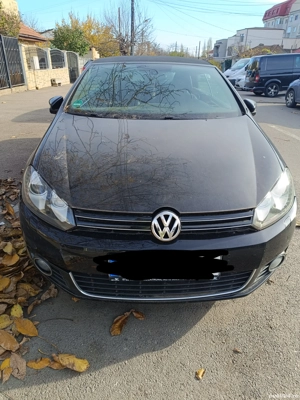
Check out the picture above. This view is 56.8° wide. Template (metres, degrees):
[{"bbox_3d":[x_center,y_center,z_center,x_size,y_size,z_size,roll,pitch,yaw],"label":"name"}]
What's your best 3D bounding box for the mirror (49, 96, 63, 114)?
[{"bbox_3d":[-0.859,-0.911,2.686,0.180,0.160,0.130,1,25,-1],"label":"mirror"}]

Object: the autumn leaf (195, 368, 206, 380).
[{"bbox_3d":[0.243,0.828,1.327,0.033,0.025,0.055,23,34,39],"label":"autumn leaf"}]

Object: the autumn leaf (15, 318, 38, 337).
[{"bbox_3d":[-0.689,0.705,1.543,0.193,0.025,0.074,16,29,29],"label":"autumn leaf"}]

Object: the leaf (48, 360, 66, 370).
[{"bbox_3d":[-0.440,0.786,1.312,0.080,0.020,0.038,15,28,26],"label":"leaf"}]

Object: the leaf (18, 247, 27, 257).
[{"bbox_3d":[-0.953,0.387,2.070,0.053,0.025,0.097,-10,27,-22],"label":"leaf"}]

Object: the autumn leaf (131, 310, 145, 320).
[{"bbox_3d":[-0.070,0.678,1.636,0.096,0.030,0.045,20,32,36],"label":"autumn leaf"}]

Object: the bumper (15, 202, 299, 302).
[{"bbox_3d":[0.070,0.258,1.531,1.740,0.440,0.500,1,25,-1],"label":"bumper"}]

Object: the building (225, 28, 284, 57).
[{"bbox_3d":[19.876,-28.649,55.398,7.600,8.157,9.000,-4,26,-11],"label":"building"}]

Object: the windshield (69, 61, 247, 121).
[{"bbox_3d":[0.044,-0.932,2.332,1.440,0.150,0.790,0,57,-2],"label":"windshield"}]

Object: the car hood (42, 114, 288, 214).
[{"bbox_3d":[0.063,-0.300,1.715,1.450,0.190,1.040,0,39,-2],"label":"car hood"}]

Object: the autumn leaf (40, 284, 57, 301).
[{"bbox_3d":[-0.636,0.577,1.738,0.105,0.030,0.107,-15,30,-31],"label":"autumn leaf"}]

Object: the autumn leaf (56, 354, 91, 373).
[{"bbox_3d":[-0.371,0.774,1.323,0.168,0.030,0.064,8,26,14],"label":"autumn leaf"}]

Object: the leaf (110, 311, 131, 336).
[{"bbox_3d":[-0.171,0.695,1.586,0.066,0.035,0.177,9,27,18],"label":"leaf"}]

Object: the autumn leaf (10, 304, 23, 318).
[{"bbox_3d":[-0.758,0.633,1.578,0.102,0.025,0.063,19,31,34],"label":"autumn leaf"}]

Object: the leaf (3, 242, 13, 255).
[{"bbox_3d":[-1.094,0.376,2.143,0.068,0.030,0.147,-19,32,-36],"label":"leaf"}]

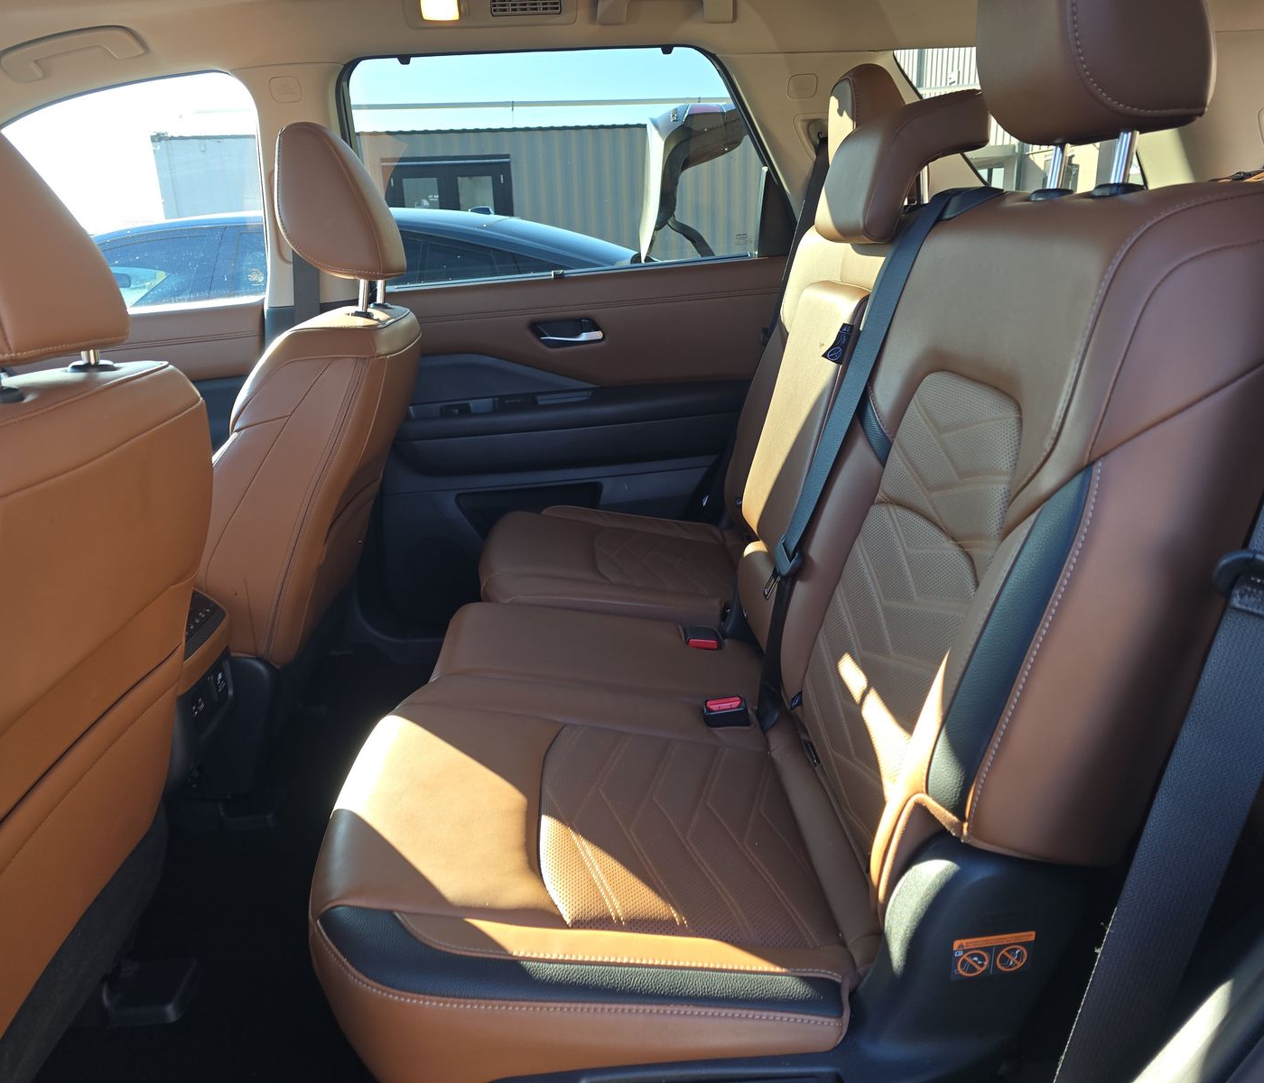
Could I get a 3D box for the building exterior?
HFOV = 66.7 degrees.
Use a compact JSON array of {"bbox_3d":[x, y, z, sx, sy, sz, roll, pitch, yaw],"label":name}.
[{"bbox_3d":[-2.041,-5.926,17.609,11.800,2.800,2.440,-3,19,-4],"label":"building exterior"}]

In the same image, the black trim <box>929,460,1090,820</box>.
[{"bbox_3d":[0.279,0.076,0.707,0.050,0.272,0.035,21,19,19],"label":"black trim"}]

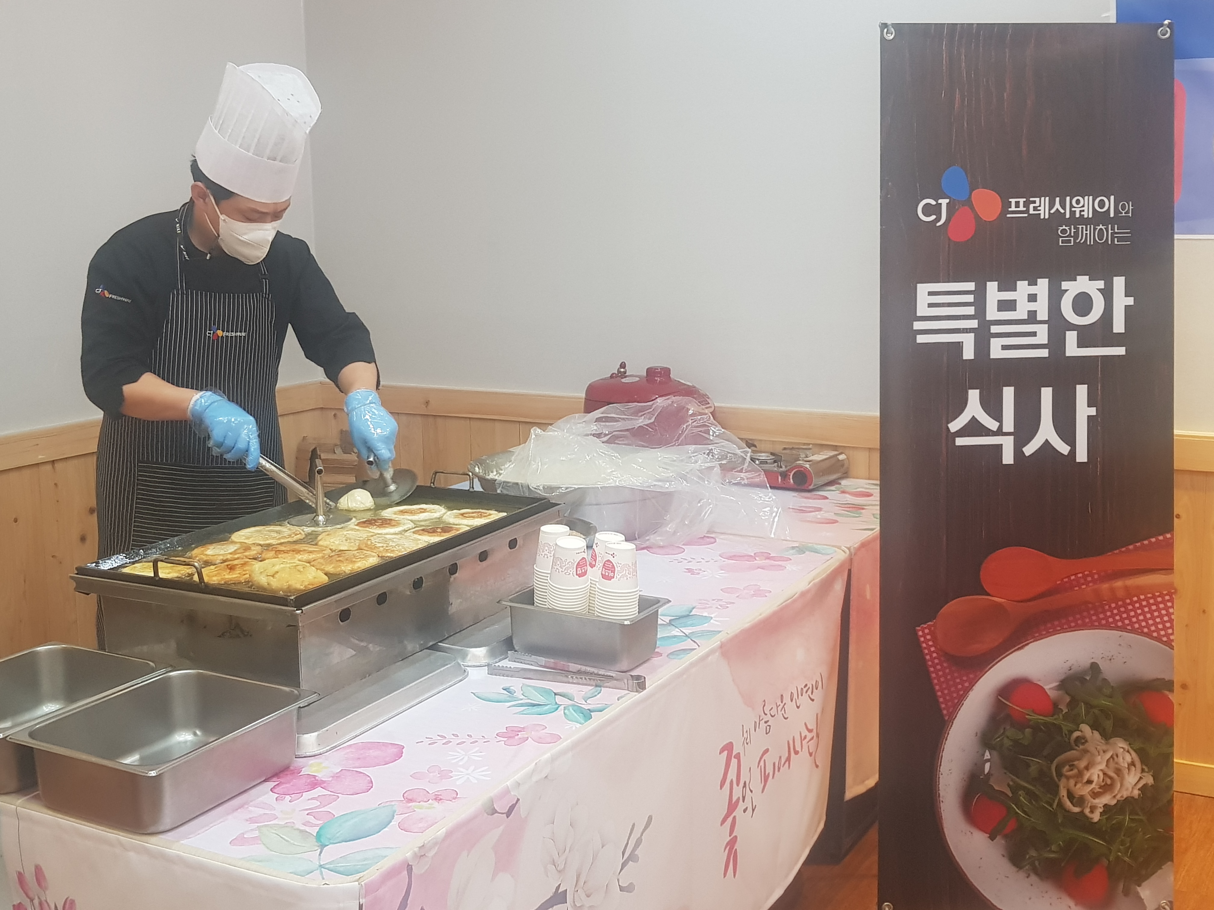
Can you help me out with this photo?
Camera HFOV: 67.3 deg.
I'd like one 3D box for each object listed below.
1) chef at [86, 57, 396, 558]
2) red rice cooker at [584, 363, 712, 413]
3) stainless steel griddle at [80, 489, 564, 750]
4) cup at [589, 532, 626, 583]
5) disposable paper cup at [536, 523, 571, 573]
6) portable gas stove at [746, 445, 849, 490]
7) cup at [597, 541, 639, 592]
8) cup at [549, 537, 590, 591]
[{"bbox_3d":[-0.702,0.174,1.824,0.520,1.840,0.530,4,11,29],"label":"chef"},{"bbox_3d":[0.137,-0.090,2.826,0.430,0.381,0.400,4,11,25],"label":"red rice cooker"},{"bbox_3d":[-0.468,0.217,1.669,0.500,0.184,0.730,4,11,27],"label":"stainless steel griddle"},{"bbox_3d":[0.005,0.173,1.534,0.069,0.071,0.069,-1,10,0],"label":"cup"},{"bbox_3d":[-0.089,0.161,1.568,0.069,0.071,0.069,-1,10,0],"label":"disposable paper cup"},{"bbox_3d":[0.538,0.022,2.838,0.333,0.098,0.275,6,12,34],"label":"portable gas stove"},{"bbox_3d":[0.021,0.181,1.482,0.069,0.071,0.069,-1,10,0],"label":"cup"},{"bbox_3d":[-0.060,0.176,1.507,0.069,0.071,0.069,-1,10,0],"label":"cup"}]

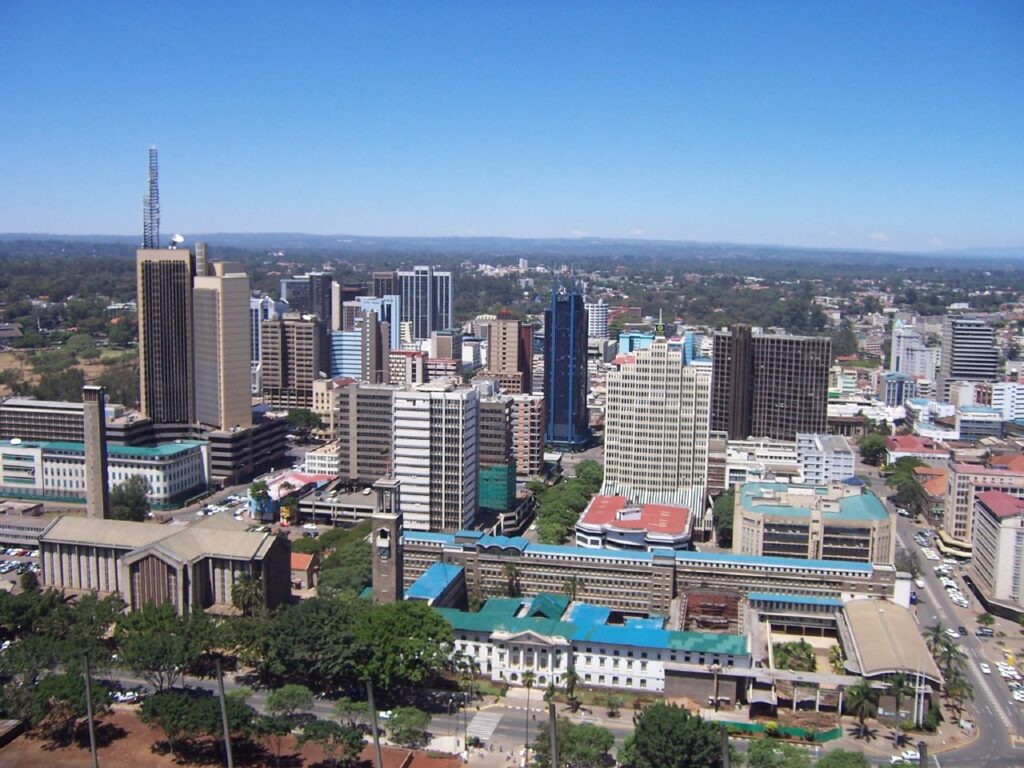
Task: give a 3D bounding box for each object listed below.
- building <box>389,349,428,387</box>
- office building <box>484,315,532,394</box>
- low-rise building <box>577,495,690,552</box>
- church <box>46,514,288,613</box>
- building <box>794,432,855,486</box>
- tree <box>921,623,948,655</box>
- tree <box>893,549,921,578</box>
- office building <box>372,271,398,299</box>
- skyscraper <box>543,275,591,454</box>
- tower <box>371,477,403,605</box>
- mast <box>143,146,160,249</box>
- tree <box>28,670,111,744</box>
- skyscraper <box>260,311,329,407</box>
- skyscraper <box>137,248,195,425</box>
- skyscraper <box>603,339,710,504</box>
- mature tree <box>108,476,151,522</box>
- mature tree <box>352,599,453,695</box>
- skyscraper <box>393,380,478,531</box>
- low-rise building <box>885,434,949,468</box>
[{"bbox_3d":[-67.760,-0.240,629.910,23.000,45.080,15.000,2,7,13],"label":"building"},{"bbox_3d":[0.331,-11.952,675.150,30.000,68.000,28.000,2,7,13],"label":"office building"},{"bbox_3d":[44.150,52.370,344.550,38.500,14.000,41.000,2,7,13],"label":"low-rise building"},{"bbox_3d":[-107.090,54.140,302.630,74.400,20.800,38.700,2,8,13],"label":"church"},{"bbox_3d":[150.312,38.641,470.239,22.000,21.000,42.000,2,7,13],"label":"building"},{"bbox_3d":[112.036,69.905,258.504,6.400,13.000,6.400,1,7,0],"label":"tree"},{"bbox_3d":[132.021,61.158,327.365,9.500,11.000,9.500,2,7,13],"label":"tree"},{"bbox_3d":[-136.147,-77.380,1059.546,21.500,87.067,17.000,2,7,11],"label":"office building"},{"bbox_3d":[30.850,-11.010,535.700,23.000,92.200,23.000,2,7,13],"label":"skyscraper"},{"bbox_3d":[-33.850,49.169,267.116,6.600,48.192,6.600,2,7,11],"label":"tower"},{"bbox_3d":[-180.780,-92.830,489.560,7.800,50.450,5.000,2,7,13],"label":"mast"},{"bbox_3d":[-96.969,72.519,214.831,17.500,12.500,15.000,1,7,0],"label":"tree"},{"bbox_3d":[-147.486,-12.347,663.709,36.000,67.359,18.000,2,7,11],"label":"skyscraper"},{"bbox_3d":[-163.100,-23.500,470.640,27.460,81.380,15.500,2,8,12],"label":"skyscraper"},{"bbox_3d":[58.084,20.812,395.387,41.000,76.612,22.000,2,7,11],"label":"skyscraper"},{"bbox_3d":[-151.756,46.524,387.039,16.500,19.500,16.000,2,7,13],"label":"mature tree"},{"bbox_3d":[-27.012,65.213,242.415,24.500,20.500,24.000,1,7,0],"label":"mature tree"},{"bbox_3d":[-28.890,28.310,368.040,27.670,57.030,14.500,2,8,12],"label":"skyscraper"},{"bbox_3d":[213.760,35.420,518.930,30.300,10.000,28.000,3,8,15],"label":"low-rise building"}]

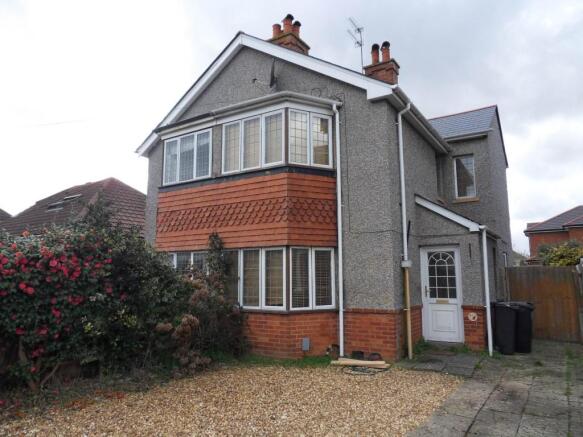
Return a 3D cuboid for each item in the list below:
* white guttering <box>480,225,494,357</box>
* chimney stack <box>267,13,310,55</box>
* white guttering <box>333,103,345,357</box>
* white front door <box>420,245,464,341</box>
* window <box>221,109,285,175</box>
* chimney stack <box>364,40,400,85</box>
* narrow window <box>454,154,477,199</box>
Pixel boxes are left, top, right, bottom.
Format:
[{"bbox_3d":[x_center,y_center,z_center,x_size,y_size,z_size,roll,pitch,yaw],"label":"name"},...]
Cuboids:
[{"bbox_3d":[3.919,1.422,8.078,0.090,2.523,0.100,-5,-9,33],"label":"white guttering"},{"bbox_3d":[-0.154,-4.916,11.681,0.996,1.680,1.007,-5,-9,33],"label":"chimney stack"},{"bbox_3d":[0.954,0.115,8.035,0.090,5.061,0.120,-5,-9,33],"label":"white guttering"},{"bbox_3d":[3.207,1.604,8.581,0.811,1.967,0.100,-5,-9,33],"label":"white front door"},{"bbox_3d":[-0.804,-1.552,8.387,1.623,1.119,0.120,-5,-9,33],"label":"window"},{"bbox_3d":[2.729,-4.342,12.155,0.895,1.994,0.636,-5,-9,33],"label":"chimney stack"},{"bbox_3d":[4.754,-1.139,11.052,0.526,1.185,0.100,-5,-9,33],"label":"narrow window"}]

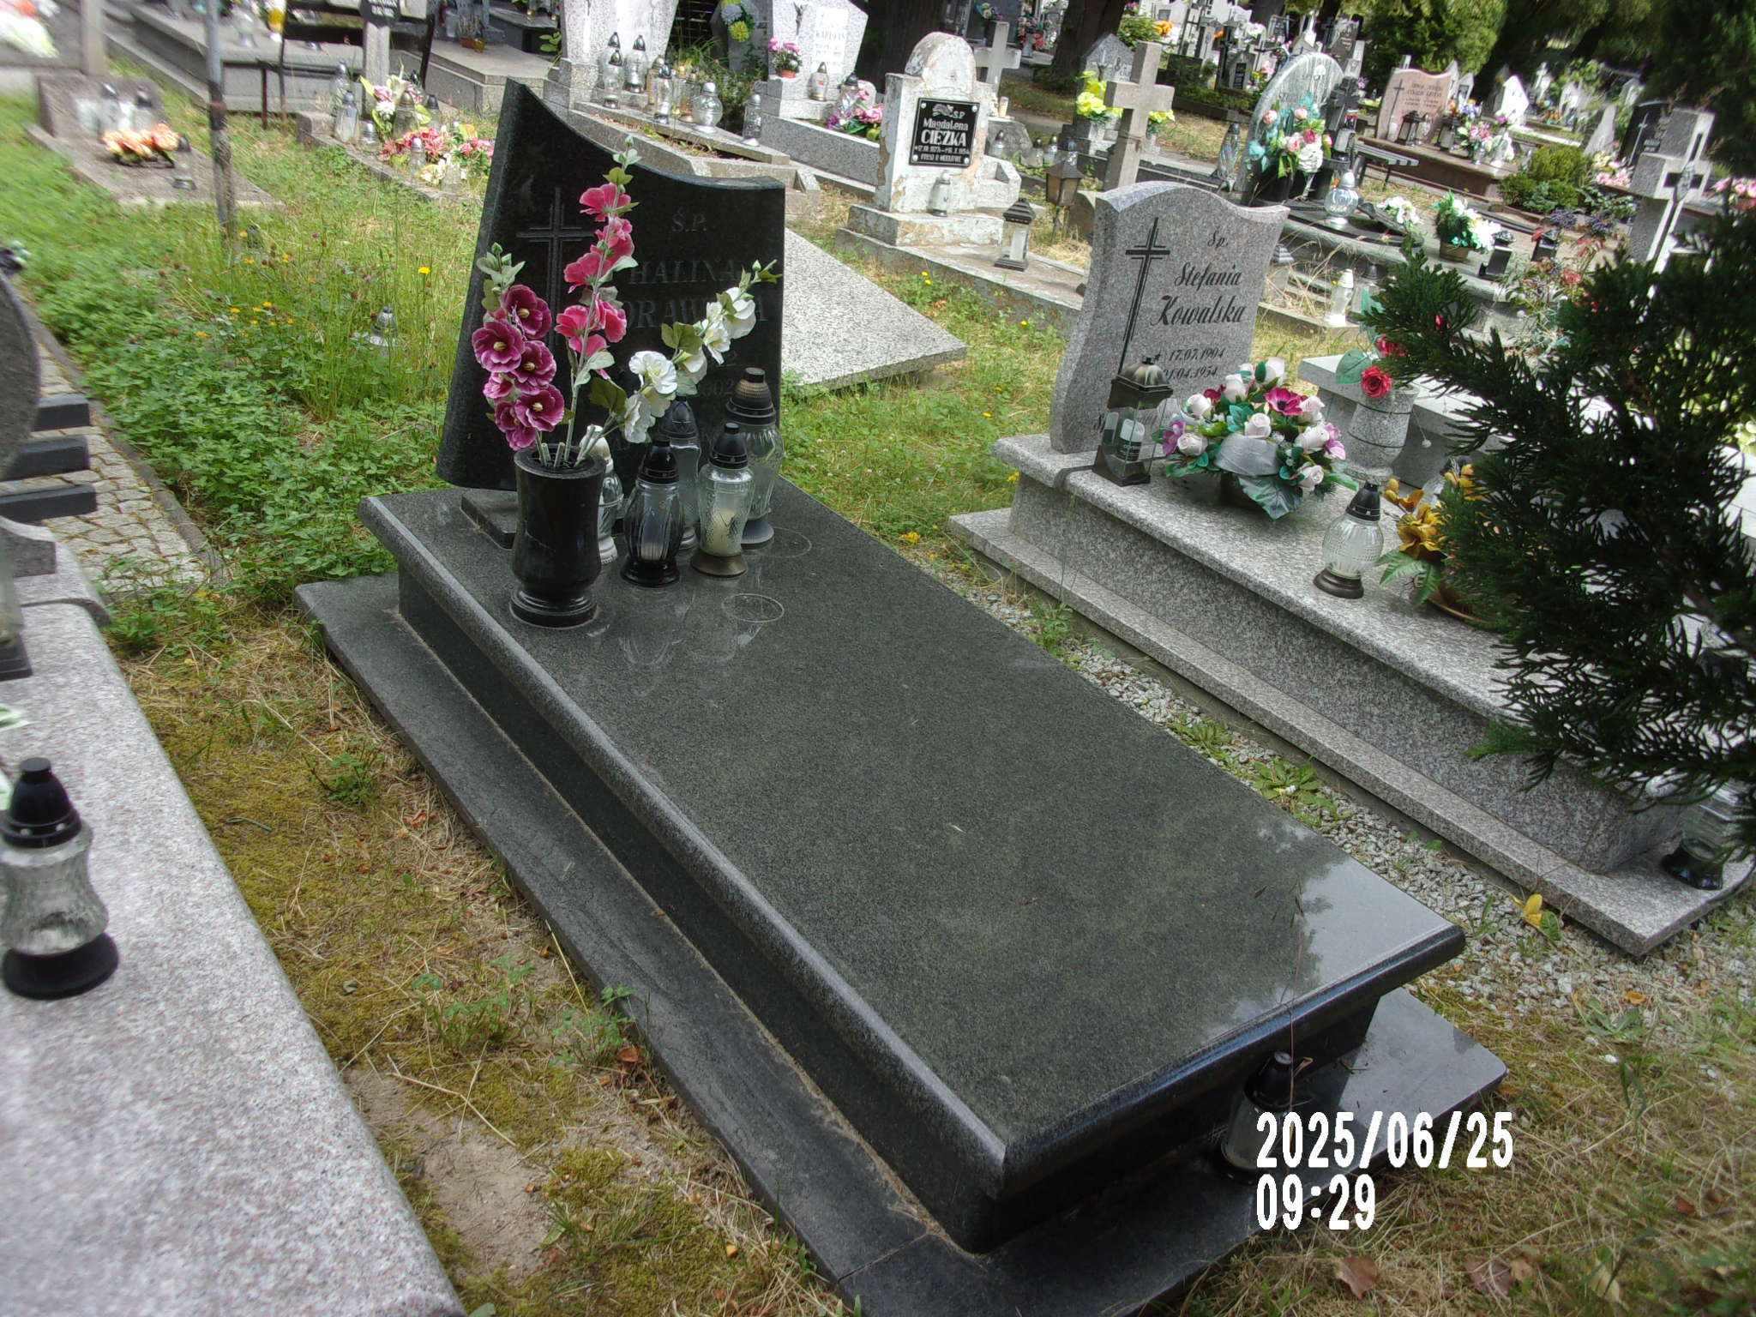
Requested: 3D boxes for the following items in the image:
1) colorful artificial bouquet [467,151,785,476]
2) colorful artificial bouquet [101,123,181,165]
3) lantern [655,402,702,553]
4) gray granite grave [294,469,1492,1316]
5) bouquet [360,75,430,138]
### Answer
[{"bbox_3d":[-0.405,-0.542,2.232,0.480,0.490,0.240,-3,26,-24],"label":"colorful artificial bouquet"},{"bbox_3d":[-3.000,-2.101,5.769,0.290,0.140,0.200,-12,33,-37],"label":"colorful artificial bouquet"},{"bbox_3d":[-0.373,-0.348,2.606,0.105,0.278,0.105,-12,34,-36],"label":"lantern"},{"bbox_3d":[-0.100,0.142,2.352,1.053,0.273,2.001,-12,34,-36],"label":"gray granite grave"},{"bbox_3d":[-2.397,-2.718,7.021,0.340,0.320,0.270,-5,30,-28],"label":"bouquet"}]

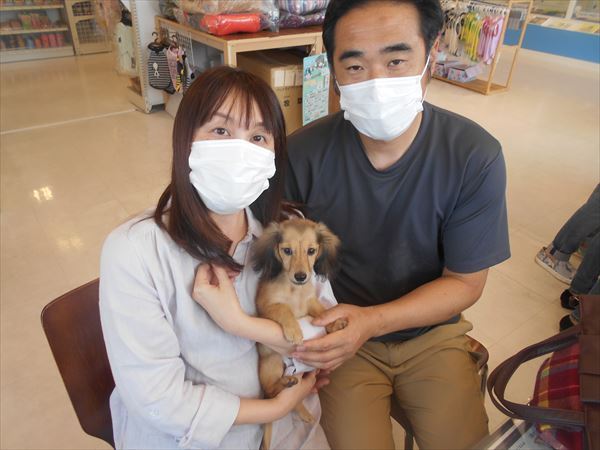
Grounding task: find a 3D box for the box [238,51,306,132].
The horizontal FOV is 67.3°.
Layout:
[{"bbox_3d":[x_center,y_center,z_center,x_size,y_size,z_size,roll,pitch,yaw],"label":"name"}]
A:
[{"bbox_3d":[-0.179,-1.076,3.739,0.410,0.550,0.470,-18,38,-30],"label":"box"}]

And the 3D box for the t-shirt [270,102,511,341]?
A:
[{"bbox_3d":[0.160,-0.010,0.985,0.510,0.550,0.320,4,32,9],"label":"t-shirt"}]

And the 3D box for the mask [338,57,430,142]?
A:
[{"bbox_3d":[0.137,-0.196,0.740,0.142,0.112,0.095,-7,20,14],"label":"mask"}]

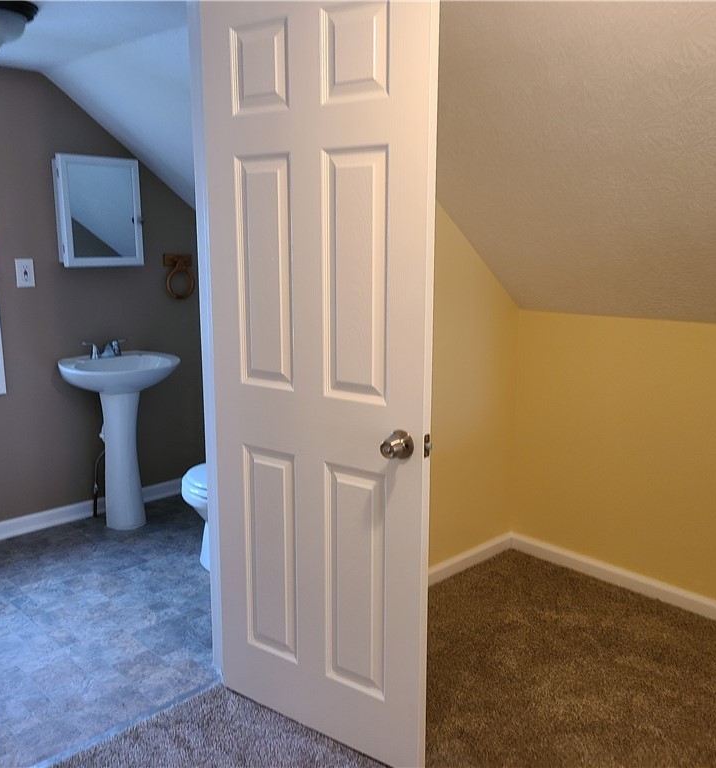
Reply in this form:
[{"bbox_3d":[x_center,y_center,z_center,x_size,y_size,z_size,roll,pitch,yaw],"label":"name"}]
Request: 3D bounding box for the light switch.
[{"bbox_3d":[-1.520,-0.506,3.521,0.077,0.127,0.016,-10,15,-42],"label":"light switch"}]

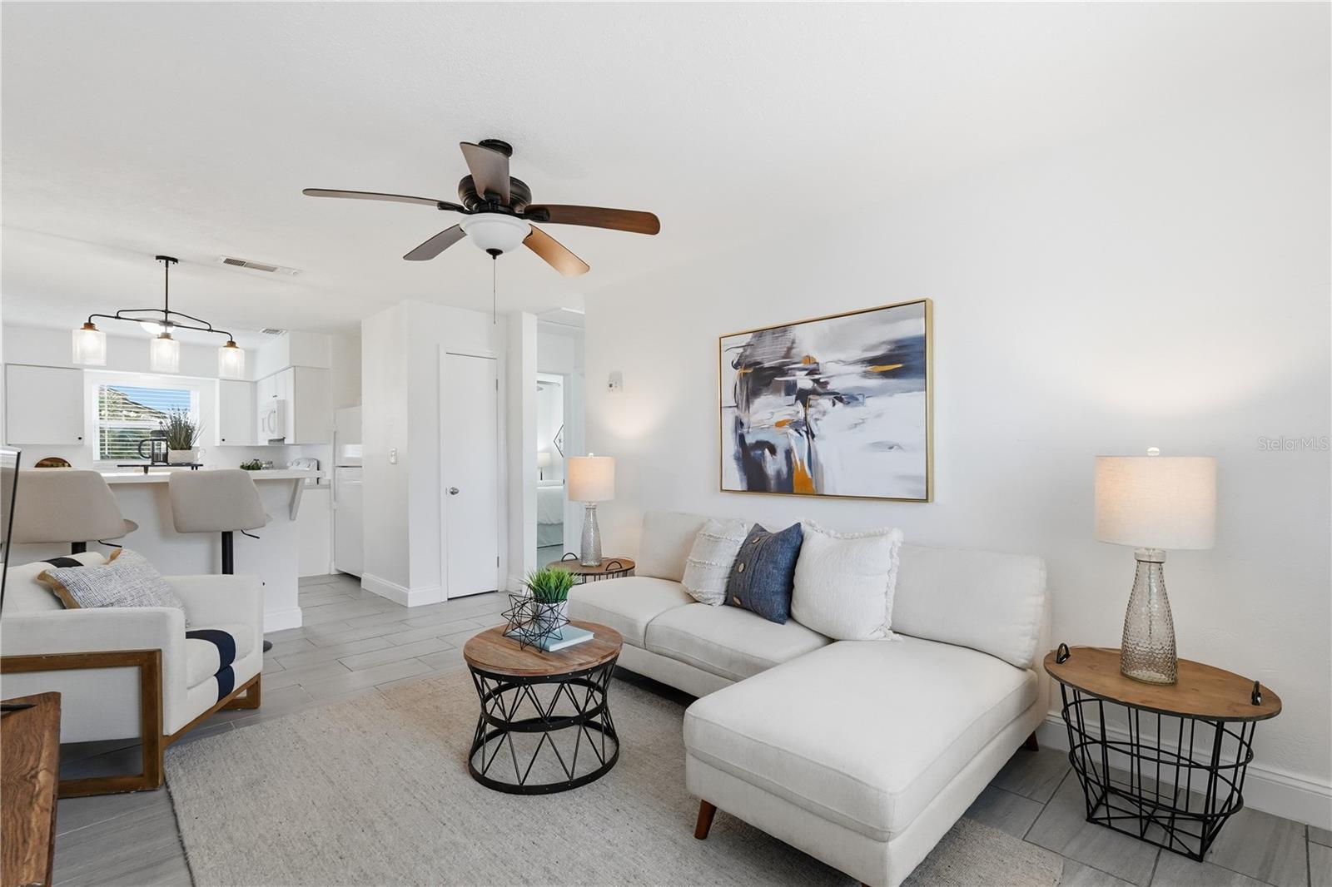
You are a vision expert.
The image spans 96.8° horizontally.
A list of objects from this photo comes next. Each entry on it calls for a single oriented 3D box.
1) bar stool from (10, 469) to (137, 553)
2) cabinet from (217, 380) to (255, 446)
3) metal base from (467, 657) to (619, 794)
[{"bbox_3d":[-3.109,0.713,3.126,0.470,1.135,0.480,0,-1,-32],"label":"bar stool"},{"bbox_3d":[-5.041,-0.349,6.923,0.330,0.760,0.365,-1,-1,44],"label":"cabinet"},{"bbox_3d":[-0.479,1.030,2.364,0.585,0.410,0.585,-1,-1,0],"label":"metal base"}]

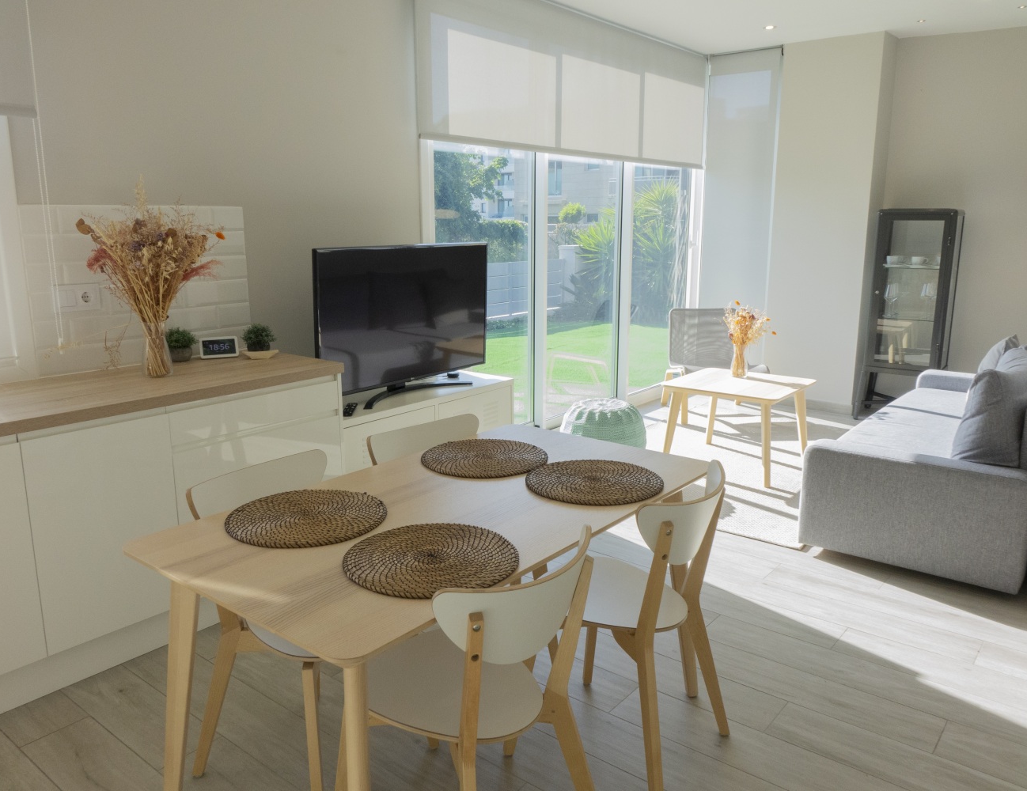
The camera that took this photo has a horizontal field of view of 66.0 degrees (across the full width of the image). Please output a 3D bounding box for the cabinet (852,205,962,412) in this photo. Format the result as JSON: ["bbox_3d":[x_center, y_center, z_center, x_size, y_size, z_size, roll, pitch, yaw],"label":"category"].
[{"bbox_3d":[2.877,-0.559,5.732,0.560,1.500,0.460,9,15,38],"label":"cabinet"}]

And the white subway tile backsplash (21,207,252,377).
[{"bbox_3d":[-1.439,-0.432,3.121,0.020,0.613,0.885,9,15,38],"label":"white subway tile backsplash"}]

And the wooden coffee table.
[{"bbox_3d":[1.342,0.171,4.732,0.700,0.500,0.700,9,15,38],"label":"wooden coffee table"}]

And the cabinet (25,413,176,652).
[{"bbox_3d":[-1.510,0.384,2.704,0.580,0.695,0.450,9,15,38],"label":"cabinet"}]

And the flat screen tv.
[{"bbox_3d":[-0.486,-0.369,3.839,0.220,0.700,1.120,9,15,36],"label":"flat screen tv"}]

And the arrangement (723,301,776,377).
[{"bbox_3d":[1.466,-0.352,4.904,0.280,0.465,0.310,9,15,38],"label":"arrangement"}]

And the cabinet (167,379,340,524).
[{"bbox_3d":[-1.144,0.287,3.143,0.580,0.695,0.710,9,15,38],"label":"cabinet"}]

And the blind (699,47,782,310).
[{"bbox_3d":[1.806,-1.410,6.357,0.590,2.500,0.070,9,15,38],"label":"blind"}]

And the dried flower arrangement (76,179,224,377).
[{"bbox_3d":[-1.353,-0.423,2.874,0.460,0.710,0.490,9,15,38],"label":"dried flower arrangement"}]

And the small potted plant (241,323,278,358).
[{"bbox_3d":[-1.067,-0.235,3.322,0.135,0.150,0.145,9,15,38],"label":"small potted plant"}]

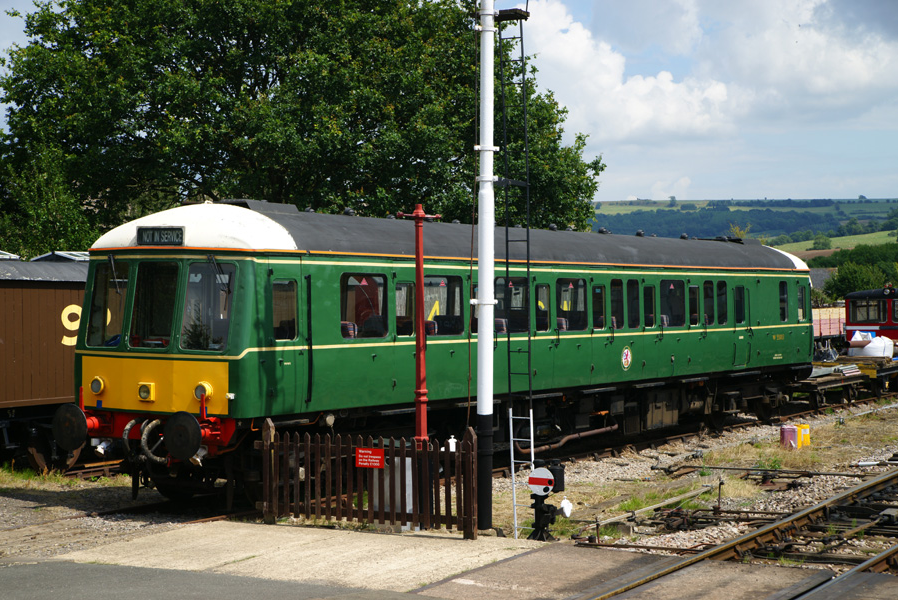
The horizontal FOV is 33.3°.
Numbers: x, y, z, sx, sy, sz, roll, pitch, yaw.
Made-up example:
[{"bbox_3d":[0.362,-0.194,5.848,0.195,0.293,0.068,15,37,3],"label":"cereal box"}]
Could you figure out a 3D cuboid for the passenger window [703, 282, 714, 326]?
[{"bbox_3d":[4.897,0.064,28.334,0.060,0.850,0.439,0,0,34],"label":"passenger window"}]

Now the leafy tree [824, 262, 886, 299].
[{"bbox_3d":[22.224,0.373,82.000,3.600,4.573,3.600,0,0,15],"label":"leafy tree"}]

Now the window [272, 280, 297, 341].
[{"bbox_3d":[-2.011,0.129,18.450,0.060,0.760,0.460,1,0,34],"label":"window"}]

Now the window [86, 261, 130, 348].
[{"bbox_3d":[-4.263,0.056,18.750,0.730,1.090,0.060,0,-7,43],"label":"window"}]

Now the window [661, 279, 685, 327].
[{"bbox_3d":[4.030,0.065,27.065,0.060,0.848,1.010,0,0,34],"label":"window"}]

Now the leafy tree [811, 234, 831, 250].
[{"bbox_3d":[186.512,-28.852,750.000,8.800,7.400,8.500,0,0,0],"label":"leafy tree"}]

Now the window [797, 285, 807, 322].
[{"bbox_3d":[7.806,0.082,33.100,0.060,0.770,0.480,1,0,34],"label":"window"}]

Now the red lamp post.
[{"bbox_3d":[-0.336,0.785,17.700,0.180,3.800,0.620,1,0,44],"label":"red lamp post"}]

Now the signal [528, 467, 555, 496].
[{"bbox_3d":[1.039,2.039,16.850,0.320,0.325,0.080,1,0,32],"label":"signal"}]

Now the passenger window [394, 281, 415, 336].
[{"bbox_3d":[-0.598,0.130,20.296,0.060,0.738,0.451,0,0,34],"label":"passenger window"}]

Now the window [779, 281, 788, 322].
[{"bbox_3d":[6.986,0.034,31.388,0.060,0.849,0.462,0,0,34],"label":"window"}]

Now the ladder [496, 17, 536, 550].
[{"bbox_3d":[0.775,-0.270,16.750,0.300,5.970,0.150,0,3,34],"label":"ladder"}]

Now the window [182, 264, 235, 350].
[{"bbox_3d":[-2.896,0.078,18.100,0.710,1.060,0.070,1,-8,29],"label":"window"}]

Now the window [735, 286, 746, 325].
[{"bbox_3d":[5.723,0.100,29.541,0.060,0.748,0.487,0,0,34],"label":"window"}]

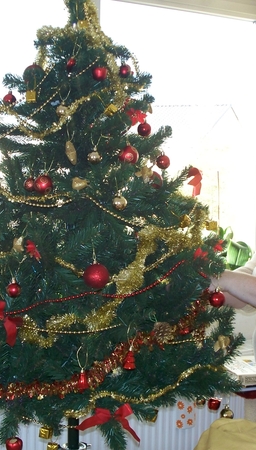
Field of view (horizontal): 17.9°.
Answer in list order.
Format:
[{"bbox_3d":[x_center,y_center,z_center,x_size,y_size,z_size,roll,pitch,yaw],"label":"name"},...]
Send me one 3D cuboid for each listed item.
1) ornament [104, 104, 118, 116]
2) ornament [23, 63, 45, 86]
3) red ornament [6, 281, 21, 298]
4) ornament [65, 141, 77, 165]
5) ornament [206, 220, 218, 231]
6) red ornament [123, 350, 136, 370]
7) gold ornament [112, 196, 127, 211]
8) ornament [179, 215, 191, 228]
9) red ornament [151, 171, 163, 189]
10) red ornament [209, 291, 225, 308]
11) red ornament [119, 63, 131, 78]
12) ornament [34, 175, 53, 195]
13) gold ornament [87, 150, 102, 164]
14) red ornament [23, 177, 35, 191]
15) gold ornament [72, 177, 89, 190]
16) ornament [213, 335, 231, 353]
[{"bbox_3d":[-0.040,-0.280,1.990,0.028,0.028,0.028,1,5,-1],"label":"ornament"},{"bbox_3d":[-0.259,-0.412,2.240,0.059,0.062,0.059,1,5,0],"label":"ornament"},{"bbox_3d":[-0.274,0.154,1.950,0.034,0.041,0.034,0,5,-8],"label":"red ornament"},{"bbox_3d":[-0.145,-0.183,2.070,0.027,0.062,0.025,-12,4,0],"label":"ornament"},{"bbox_3d":[0.217,0.001,2.090,0.028,0.026,0.026,0,5,-6],"label":"ornament"},{"bbox_3d":[0.003,0.306,1.840,0.029,0.044,0.029,1,4,0],"label":"red ornament"},{"bbox_3d":[-0.020,-0.055,2.030,0.035,0.039,0.035,1,4,0],"label":"gold ornament"},{"bbox_3d":[0.140,-0.009,2.020,0.028,0.031,0.027,1,5,4],"label":"ornament"},{"bbox_3d":[0.069,-0.112,2.040,0.042,0.044,0.042,1,4,0],"label":"red ornament"},{"bbox_3d":[0.226,0.190,2.080,0.038,0.045,0.038,1,4,0],"label":"red ornament"},{"bbox_3d":[-0.009,-0.407,2.150,0.030,0.034,0.030,1,5,0],"label":"red ornament"},{"bbox_3d":[-0.209,-0.100,2.020,0.045,0.048,0.045,1,5,0],"label":"ornament"},{"bbox_3d":[-0.081,-0.164,1.980,0.036,0.036,0.036,0,5,-2],"label":"gold ornament"},{"bbox_3d":[-0.250,-0.104,2.050,0.030,0.033,0.030,1,5,0],"label":"red ornament"},{"bbox_3d":[-0.113,-0.098,1.930,0.038,0.034,0.029,1,4,0],"label":"gold ornament"},{"bbox_3d":[0.241,0.307,2.100,0.044,0.046,0.025,0,5,-11],"label":"ornament"}]

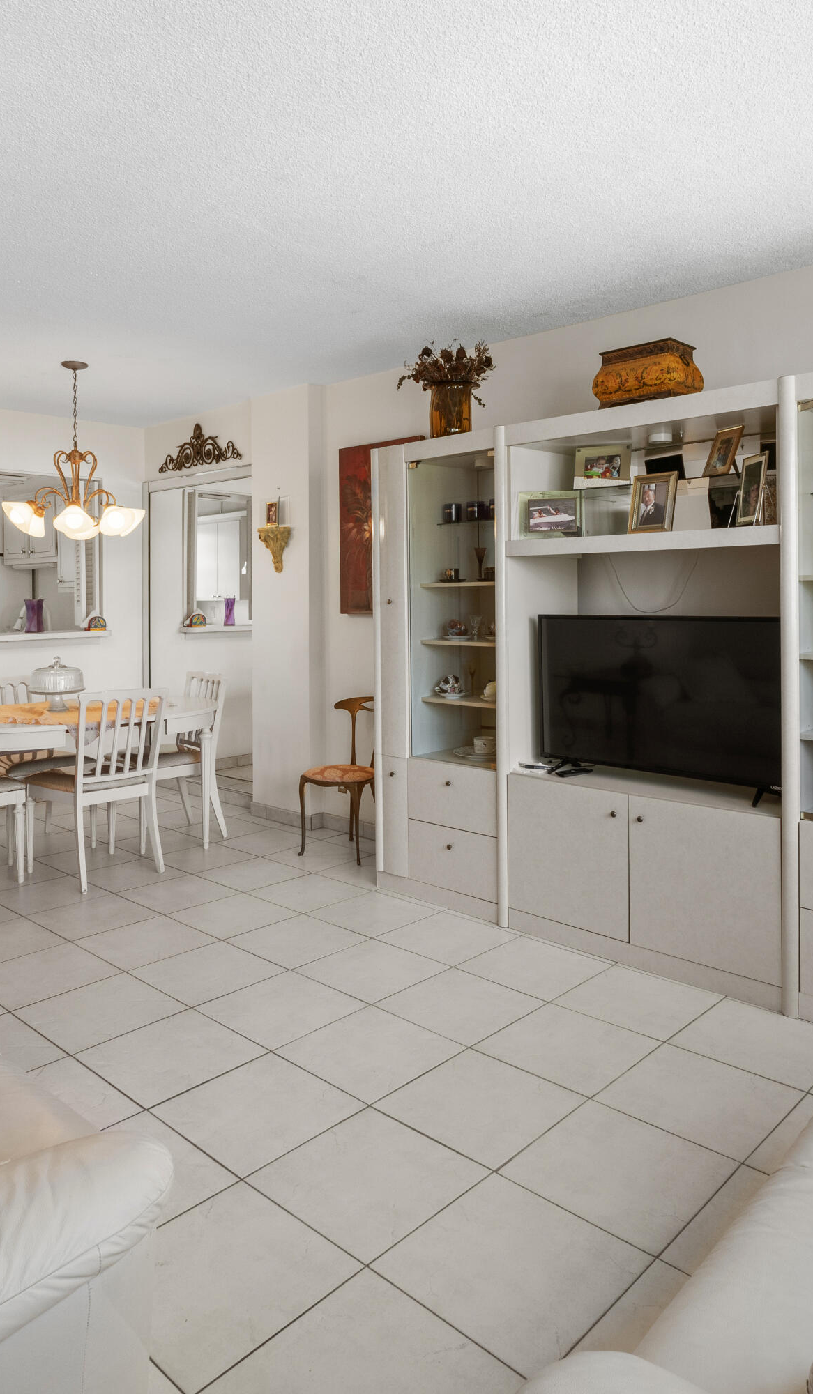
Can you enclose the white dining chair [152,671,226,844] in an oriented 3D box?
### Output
[{"bbox_3d":[-1.346,0.347,4.870,0.465,0.905,0.550,5,7,42],"label":"white dining chair"}]

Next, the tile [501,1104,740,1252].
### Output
[{"bbox_3d":[0.495,1.094,2.011,0.402,0.012,0.404,5,7,42],"label":"tile"}]

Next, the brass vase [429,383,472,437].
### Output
[{"bbox_3d":[0.196,-1.256,3.880,0.190,0.280,0.190,0,4,0],"label":"brass vase"}]

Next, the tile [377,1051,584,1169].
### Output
[{"bbox_3d":[0.193,1.066,2.289,0.403,0.010,0.403,5,8,43],"label":"tile"}]

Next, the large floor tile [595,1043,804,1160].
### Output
[{"bbox_3d":[0.801,1.095,2.378,0.415,0.010,0.415,5,7,44],"label":"large floor tile"}]

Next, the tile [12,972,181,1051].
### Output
[{"bbox_3d":[-0.984,1.020,2.824,0.403,0.010,0.403,5,8,43],"label":"tile"}]

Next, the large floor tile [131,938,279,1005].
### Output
[{"bbox_3d":[-0.685,0.964,3.038,0.390,0.012,0.390,5,8,43],"label":"large floor tile"}]

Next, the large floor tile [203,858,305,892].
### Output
[{"bbox_3d":[-0.758,0.881,4.334,0.415,0.010,0.415,5,7,44],"label":"large floor tile"}]

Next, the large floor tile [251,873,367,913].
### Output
[{"bbox_3d":[-0.446,0.894,3.994,0.403,0.010,0.403,5,8,43],"label":"large floor tile"}]

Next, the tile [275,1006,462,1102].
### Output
[{"bbox_3d":[-0.106,1.072,2.638,0.415,0.010,0.415,5,7,44],"label":"tile"}]

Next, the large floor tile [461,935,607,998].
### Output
[{"bbox_3d":[0.471,0.983,3.167,0.402,0.012,0.404,5,7,42],"label":"large floor tile"}]

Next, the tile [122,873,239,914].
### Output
[{"bbox_3d":[-1.024,0.901,3.974,0.403,0.010,0.403,5,8,43],"label":"tile"}]

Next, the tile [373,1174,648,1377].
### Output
[{"bbox_3d":[0.213,1.121,1.717,0.402,0.012,0.404,5,7,42],"label":"tile"}]

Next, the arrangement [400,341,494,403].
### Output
[{"bbox_3d":[0.186,-1.501,4.043,0.410,0.290,0.370,5,7,44],"label":"arrangement"}]

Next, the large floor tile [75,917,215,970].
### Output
[{"bbox_3d":[-0.999,0.956,3.372,0.402,0.012,0.404,5,7,42],"label":"large floor tile"}]

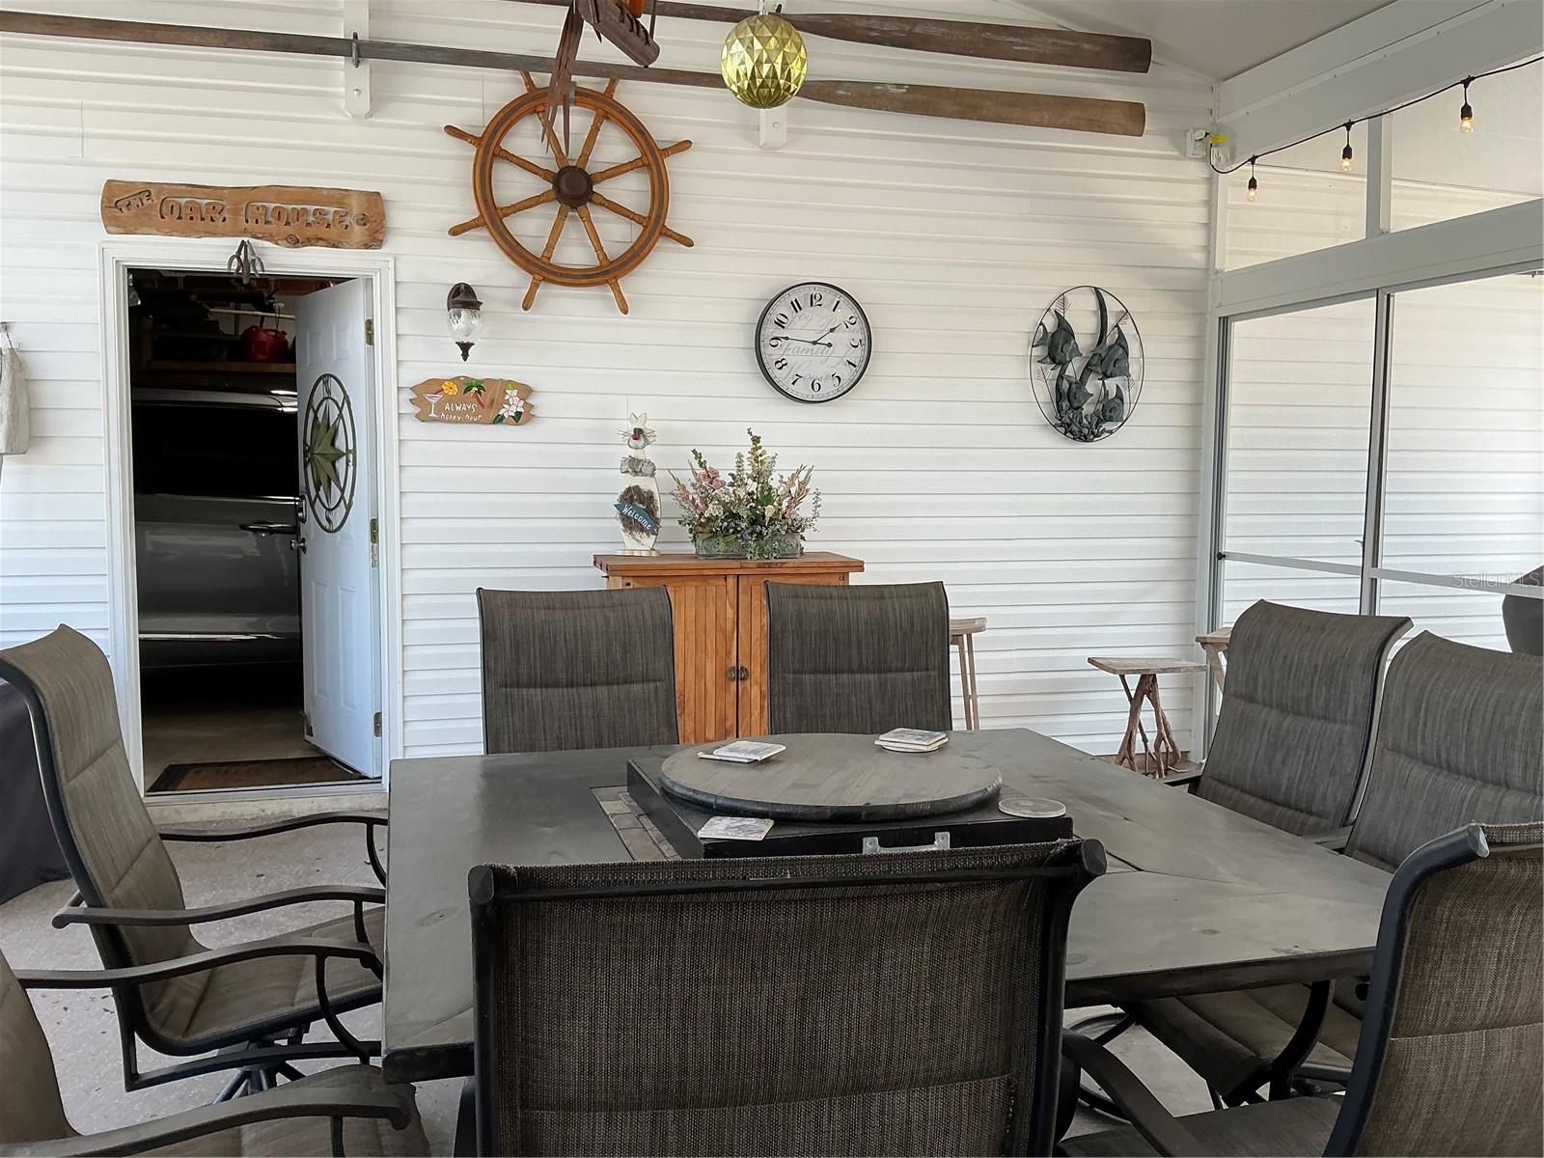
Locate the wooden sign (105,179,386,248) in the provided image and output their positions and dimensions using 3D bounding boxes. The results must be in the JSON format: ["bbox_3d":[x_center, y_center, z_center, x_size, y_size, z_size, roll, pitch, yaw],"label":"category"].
[{"bbox_3d":[-1.972,-1.373,4.692,0.995,0.216,0.040,-1,5,-13],"label":"wooden sign"}]

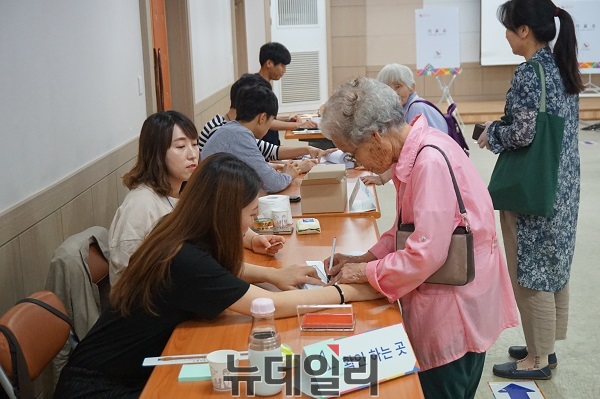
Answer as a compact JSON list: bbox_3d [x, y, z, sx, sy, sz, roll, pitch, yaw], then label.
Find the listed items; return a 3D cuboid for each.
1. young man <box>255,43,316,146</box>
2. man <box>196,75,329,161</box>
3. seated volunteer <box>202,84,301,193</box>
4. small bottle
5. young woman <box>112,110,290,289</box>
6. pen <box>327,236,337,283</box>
[{"bbox_3d":[-0.171,-0.364,5.854,0.620,1.420,0.500,-2,11,0],"label":"young man"},{"bbox_3d":[-0.238,-0.097,4.808,0.750,1.310,0.520,-4,11,-9],"label":"man"},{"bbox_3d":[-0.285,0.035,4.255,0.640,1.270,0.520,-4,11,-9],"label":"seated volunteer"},{"bbox_3d":[-0.074,0.314,1.747,0.072,0.198,0.072,-2,11,2],"label":"small bottle"},{"bbox_3d":[-0.345,0.295,3.033,0.620,1.240,0.500,2,12,20],"label":"young woman"},{"bbox_3d":[0.100,0.189,2.544,0.010,0.142,0.010,8,5,2],"label":"pen"}]

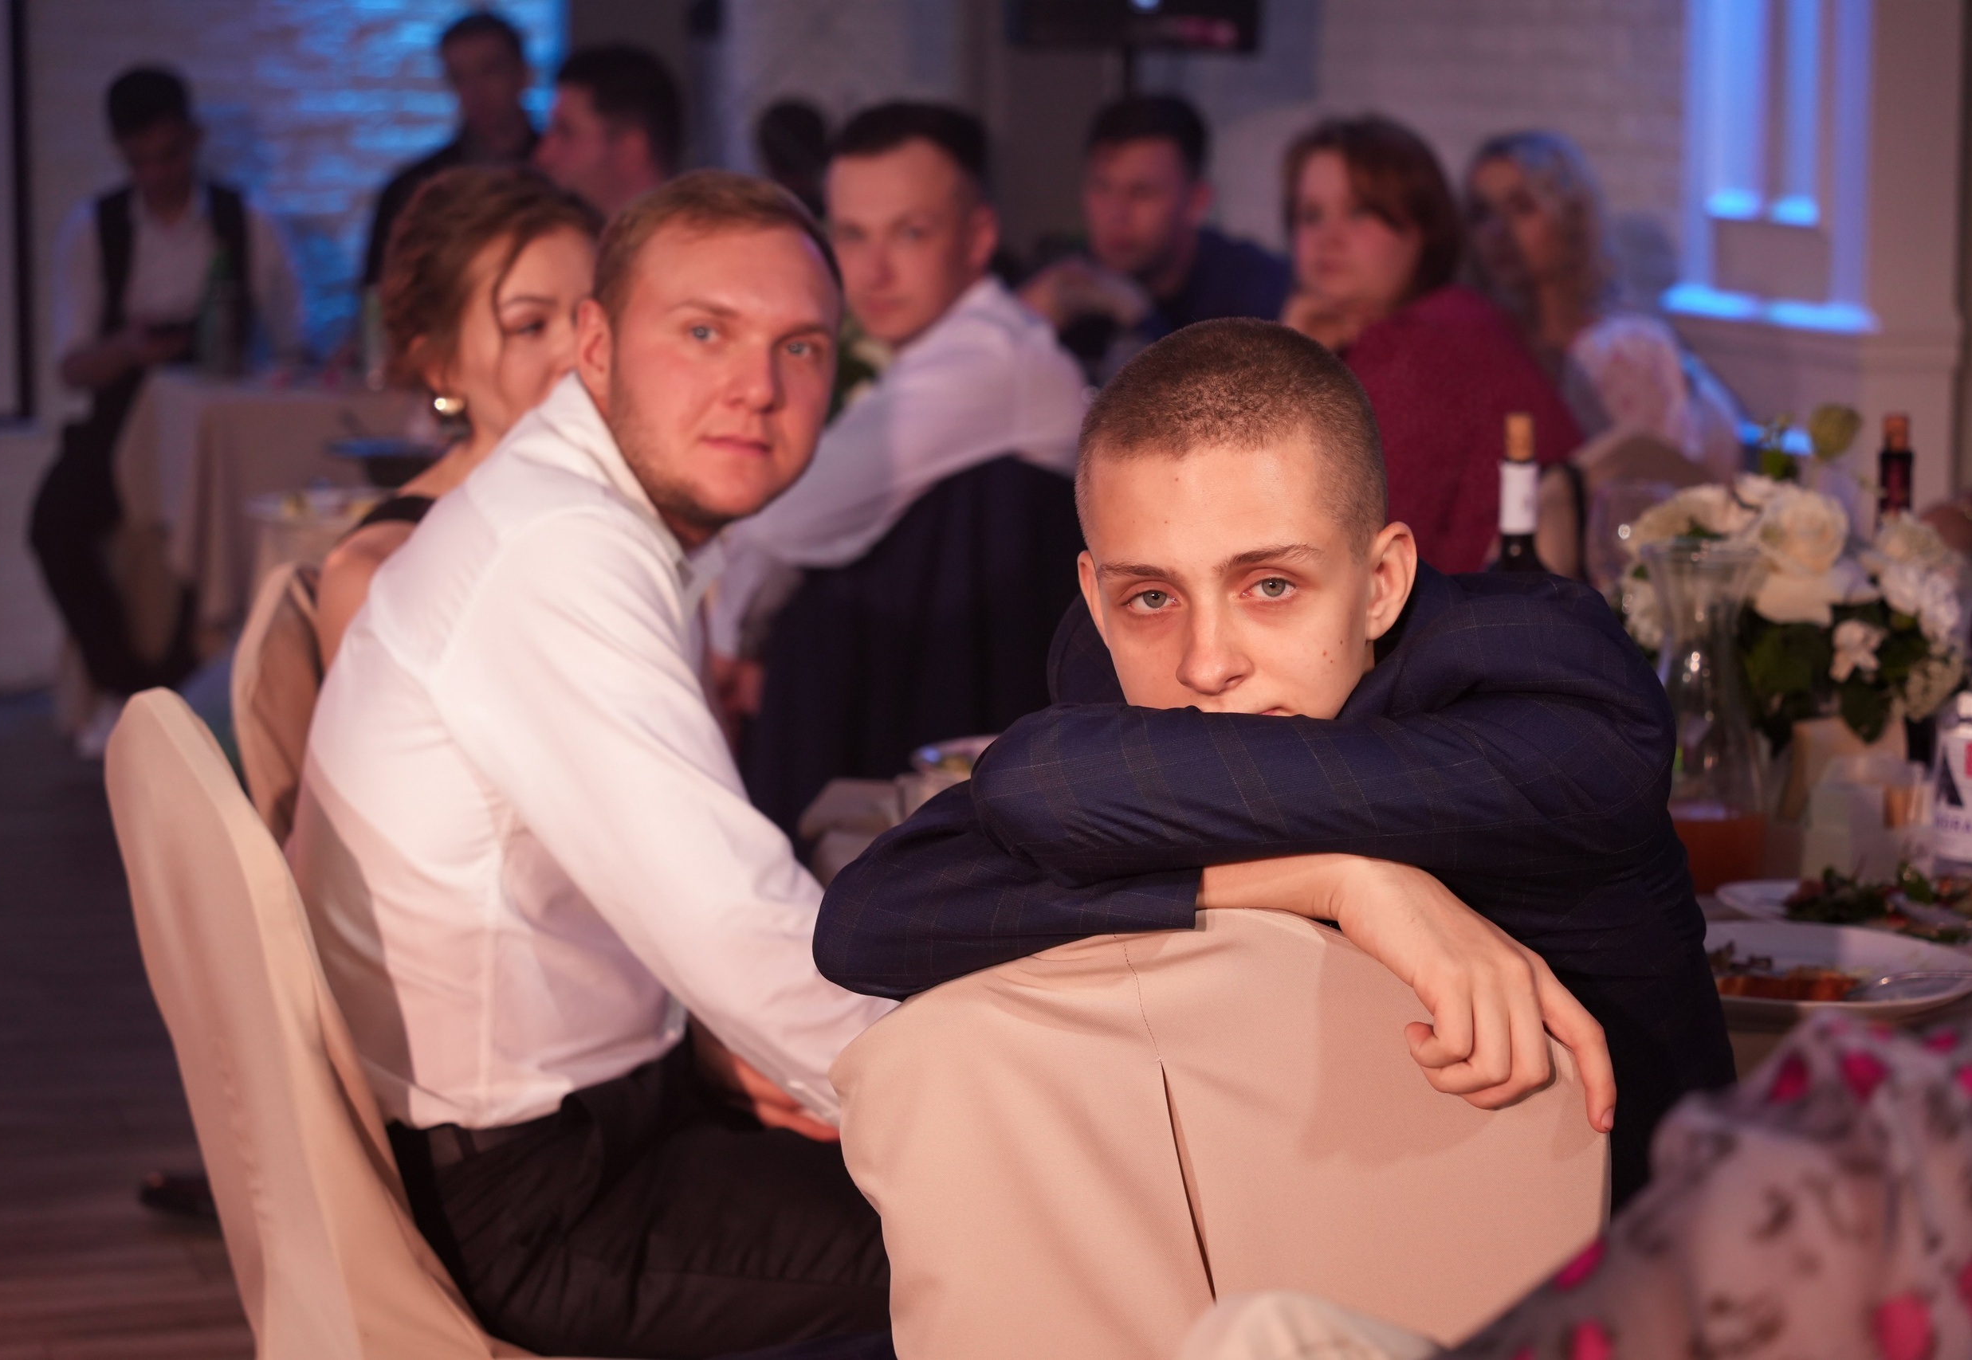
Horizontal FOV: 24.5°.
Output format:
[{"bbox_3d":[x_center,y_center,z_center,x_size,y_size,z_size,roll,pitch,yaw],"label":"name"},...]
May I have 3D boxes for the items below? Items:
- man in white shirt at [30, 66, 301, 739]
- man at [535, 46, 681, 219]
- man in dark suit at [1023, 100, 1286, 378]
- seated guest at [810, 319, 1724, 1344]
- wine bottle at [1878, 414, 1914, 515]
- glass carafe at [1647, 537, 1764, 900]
[{"bbox_3d":[-1.610,-0.497,8.932,0.520,1.380,0.680,1,8,7],"label":"man in white shirt"},{"bbox_3d":[-0.655,-0.216,6.795,0.780,1.390,0.530,1,8,9],"label":"man"},{"bbox_3d":[0.213,-0.098,6.191,0.580,1.330,0.750,5,9,33],"label":"man in dark suit"},{"bbox_3d":[0.158,0.424,2.456,0.560,1.260,0.700,1,8,5],"label":"seated guest"},{"bbox_3d":[0.813,-0.074,4.072,0.075,0.330,0.075,0,7,0],"label":"wine bottle"},{"bbox_3d":[0.564,0.028,3.547,0.098,0.264,0.098,0,7,0],"label":"glass carafe"}]

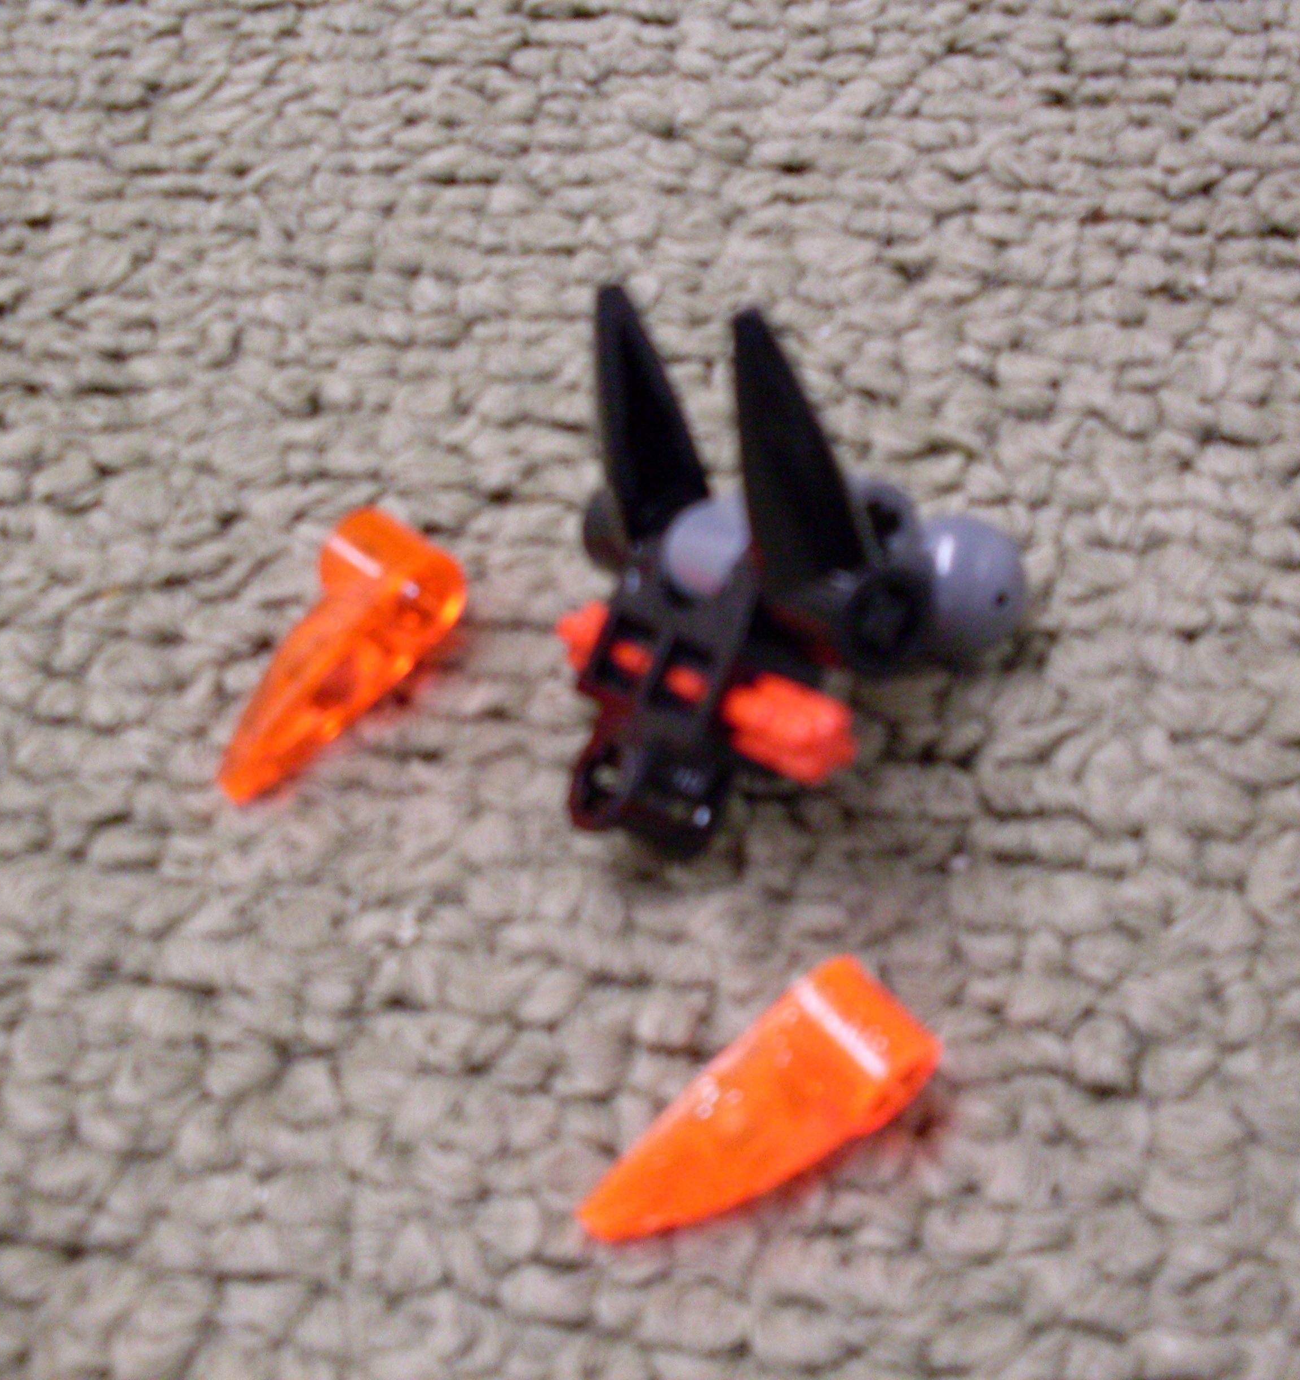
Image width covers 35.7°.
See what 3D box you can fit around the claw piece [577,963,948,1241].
[{"bbox_3d":[0.007,0.027,0.130,0.024,0.008,0.008,-33,64,-19],"label":"claw piece"}]

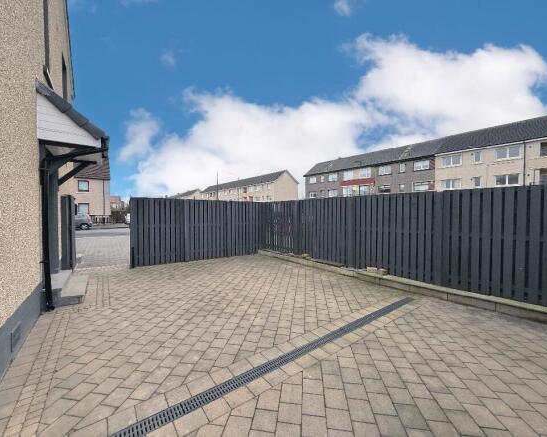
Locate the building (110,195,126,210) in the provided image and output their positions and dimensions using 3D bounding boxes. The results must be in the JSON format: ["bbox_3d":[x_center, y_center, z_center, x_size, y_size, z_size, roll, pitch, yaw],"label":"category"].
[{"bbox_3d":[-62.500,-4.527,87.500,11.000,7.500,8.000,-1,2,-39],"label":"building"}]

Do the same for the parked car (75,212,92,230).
[{"bbox_3d":[-17.200,0.234,19.100,3.950,1.480,1.700,-1,2,-41],"label":"parked car"}]

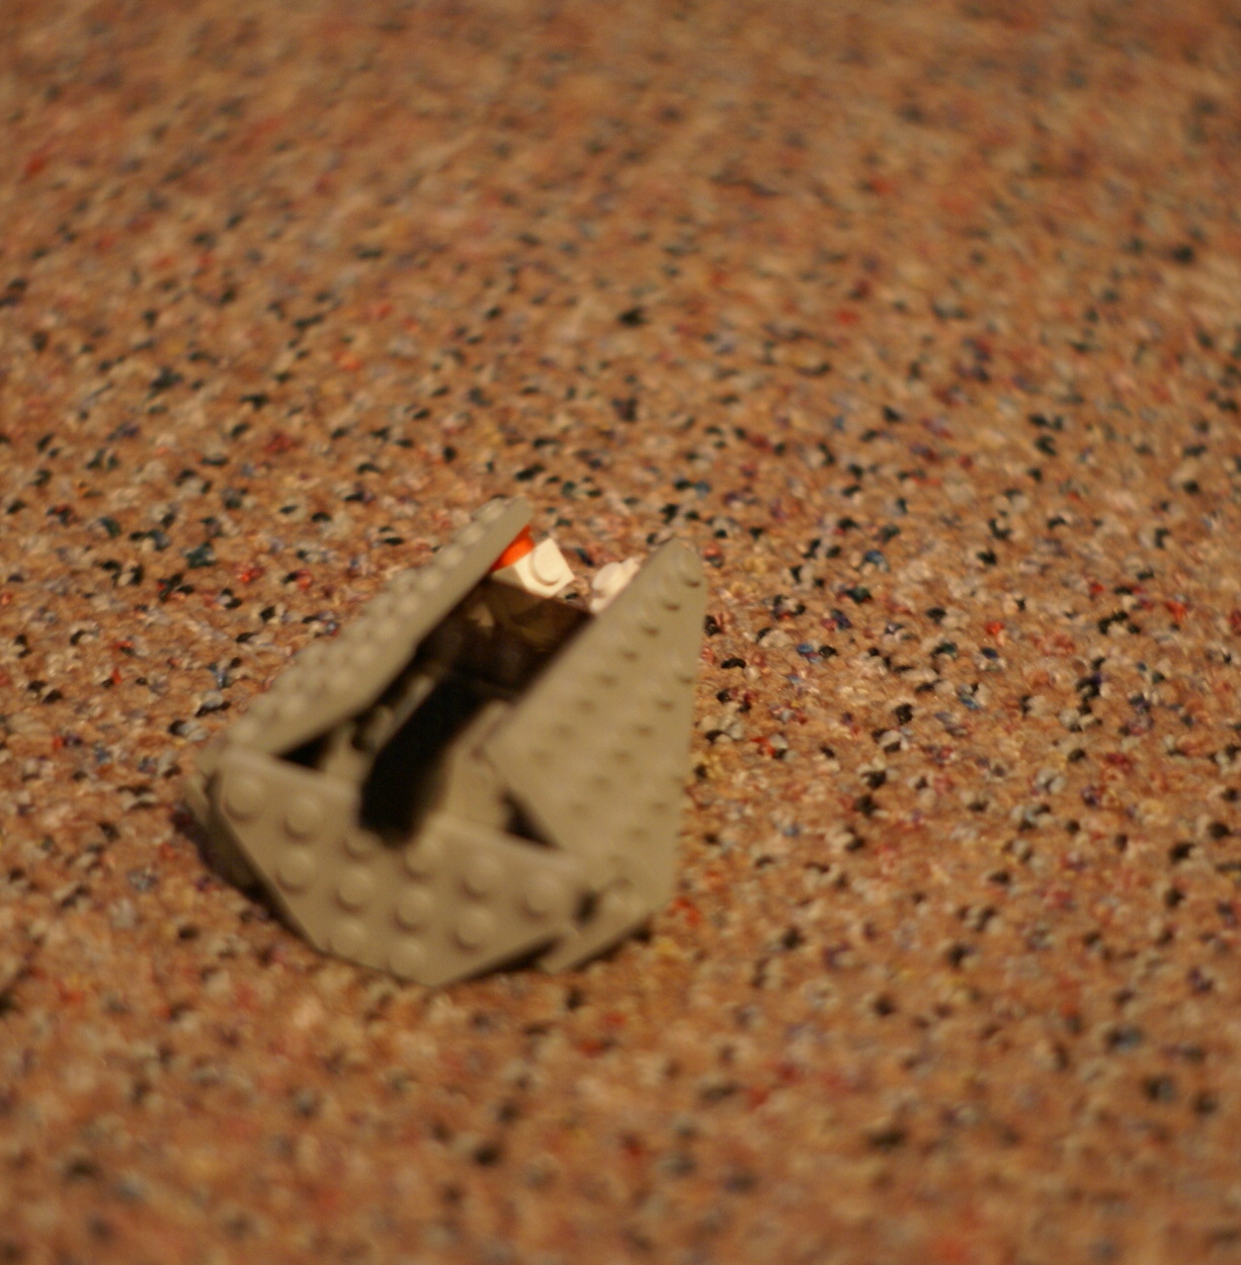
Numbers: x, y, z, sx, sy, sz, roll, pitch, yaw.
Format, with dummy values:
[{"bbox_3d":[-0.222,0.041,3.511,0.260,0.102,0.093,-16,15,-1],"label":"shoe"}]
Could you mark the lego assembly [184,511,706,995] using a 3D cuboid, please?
[{"bbox_3d":[-0.016,0.013,0.524,0.067,0.034,0.079,17,29,13],"label":"lego assembly"}]

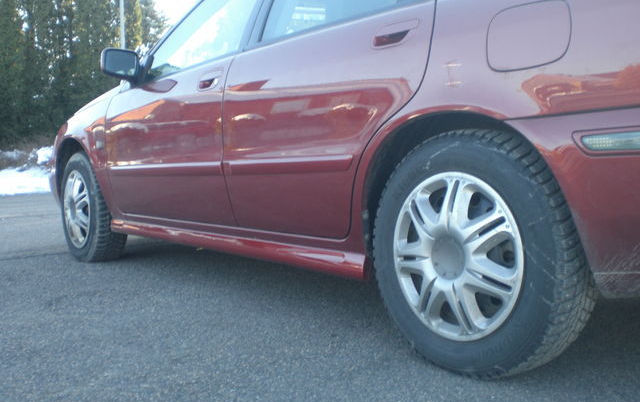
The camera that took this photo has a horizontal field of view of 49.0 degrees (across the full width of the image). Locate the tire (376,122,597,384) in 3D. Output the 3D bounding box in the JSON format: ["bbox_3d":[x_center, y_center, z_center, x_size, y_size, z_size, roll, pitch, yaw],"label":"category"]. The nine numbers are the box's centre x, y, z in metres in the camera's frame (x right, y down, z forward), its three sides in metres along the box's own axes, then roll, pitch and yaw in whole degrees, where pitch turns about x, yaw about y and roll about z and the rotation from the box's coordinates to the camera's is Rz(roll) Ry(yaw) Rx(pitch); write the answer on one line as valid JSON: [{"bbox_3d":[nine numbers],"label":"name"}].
[{"bbox_3d":[0.391,0.127,1.752,0.192,0.602,0.602,-4,4,-38],"label":"tire"}]

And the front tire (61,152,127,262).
[{"bbox_3d":[-1.221,0.036,3.790,0.192,0.602,0.602,-4,4,-38],"label":"front tire"}]

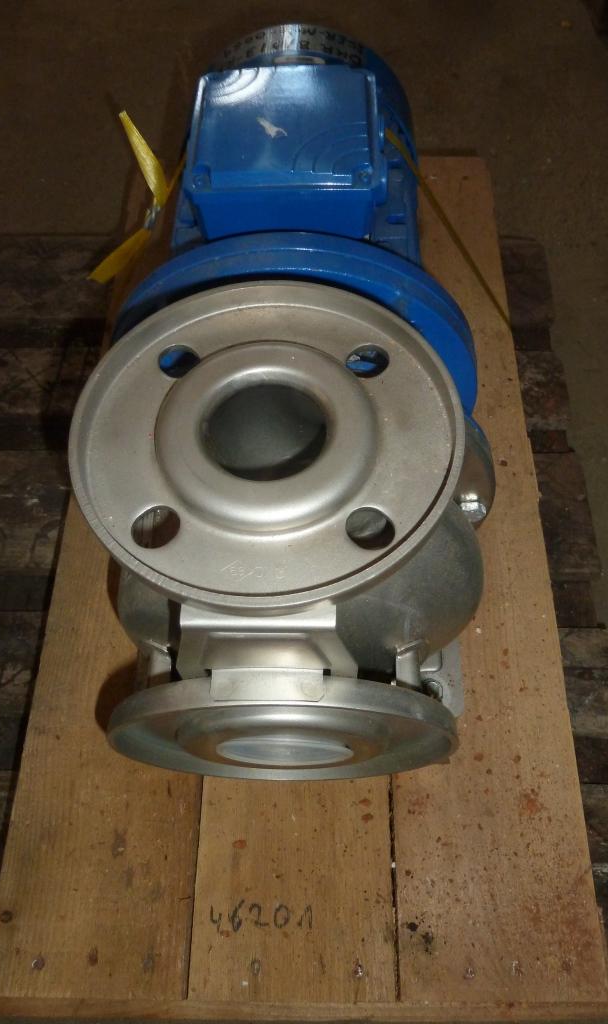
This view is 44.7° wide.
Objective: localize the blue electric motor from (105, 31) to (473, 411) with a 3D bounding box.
[{"bbox_3d":[-0.010,-0.200,0.568,0.255,0.273,0.299,-1,61,1],"label":"blue electric motor"}]

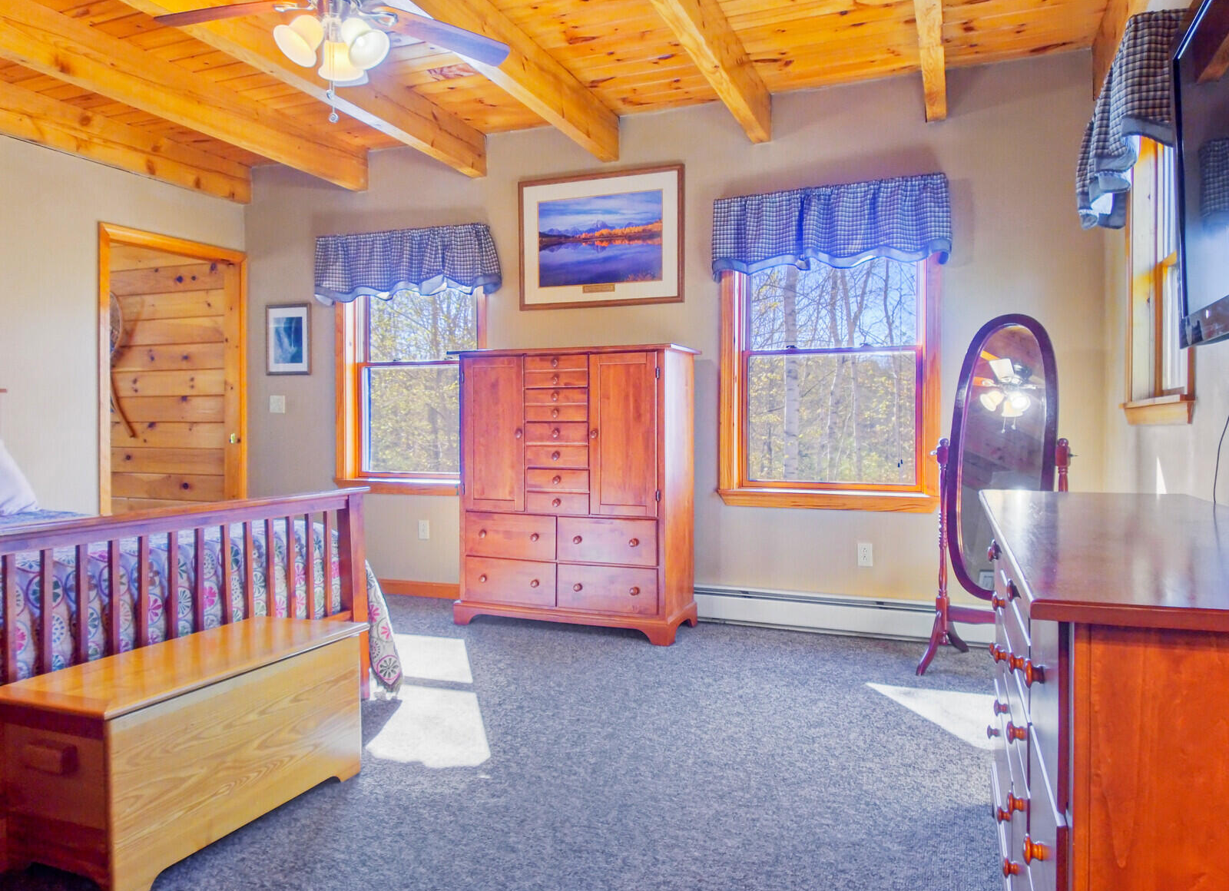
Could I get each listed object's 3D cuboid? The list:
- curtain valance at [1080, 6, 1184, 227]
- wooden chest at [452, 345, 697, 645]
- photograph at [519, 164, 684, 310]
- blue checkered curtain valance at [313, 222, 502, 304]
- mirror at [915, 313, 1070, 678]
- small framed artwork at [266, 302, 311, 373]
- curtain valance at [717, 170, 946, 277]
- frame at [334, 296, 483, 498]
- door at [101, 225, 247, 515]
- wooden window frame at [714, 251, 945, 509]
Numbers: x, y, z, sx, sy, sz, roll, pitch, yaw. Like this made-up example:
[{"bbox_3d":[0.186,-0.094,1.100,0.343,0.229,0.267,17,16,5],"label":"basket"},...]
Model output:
[{"bbox_3d":[1.813,-1.095,2.762,0.190,0.420,1.010,1,1,21],"label":"curtain valance"},{"bbox_3d":[-0.209,0.225,4.024,1.170,1.400,0.450,1,1,21],"label":"wooden chest"},{"bbox_3d":[-0.082,-1.112,4.248,0.965,0.722,0.035,1,1,21],"label":"photograph"},{"bbox_3d":[-1.229,-1.064,4.629,1.250,0.420,0.140,1,1,21],"label":"blue checkered curtain valance"},{"bbox_3d":[1.593,0.215,3.220,0.520,1.460,0.480,1,2,42],"label":"mirror"},{"bbox_3d":[-2.094,-0.679,5.023,0.360,0.452,0.030,1,1,21],"label":"small framed artwork"},{"bbox_3d":[1.026,-1.038,3.777,1.110,0.420,0.140,1,1,21],"label":"curtain valance"},{"bbox_3d":[-1.238,-0.421,4.720,1.070,1.440,0.120,1,1,21],"label":"frame"},{"bbox_3d":[-2.648,-0.164,4.747,0.120,2.130,0.900,1,1,25],"label":"door"},{"bbox_3d":[1.043,-0.399,3.859,1.070,1.440,0.120,1,1,21],"label":"wooden window frame"}]

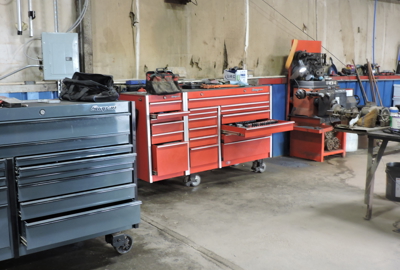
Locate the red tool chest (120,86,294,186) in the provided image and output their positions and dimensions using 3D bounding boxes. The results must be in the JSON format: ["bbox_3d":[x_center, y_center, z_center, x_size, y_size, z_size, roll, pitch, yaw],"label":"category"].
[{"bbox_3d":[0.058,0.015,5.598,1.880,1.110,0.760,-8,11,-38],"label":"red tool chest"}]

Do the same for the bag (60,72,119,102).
[{"bbox_3d":[-0.887,-0.386,3.671,0.420,0.215,0.260,5,10,36],"label":"bag"}]

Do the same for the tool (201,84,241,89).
[{"bbox_3d":[0.247,-0.611,5.763,0.600,0.050,0.120,-8,11,-38],"label":"tool"}]

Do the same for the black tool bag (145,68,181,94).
[{"bbox_3d":[-0.392,-0.585,5.004,0.360,0.275,0.210,-8,11,-38],"label":"black tool bag"}]

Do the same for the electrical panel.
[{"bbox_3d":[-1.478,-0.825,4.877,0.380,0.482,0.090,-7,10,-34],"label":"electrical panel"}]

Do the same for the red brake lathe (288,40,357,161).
[{"bbox_3d":[1.858,-0.542,6.912,0.870,1.730,0.730,-8,11,-38],"label":"red brake lathe"}]

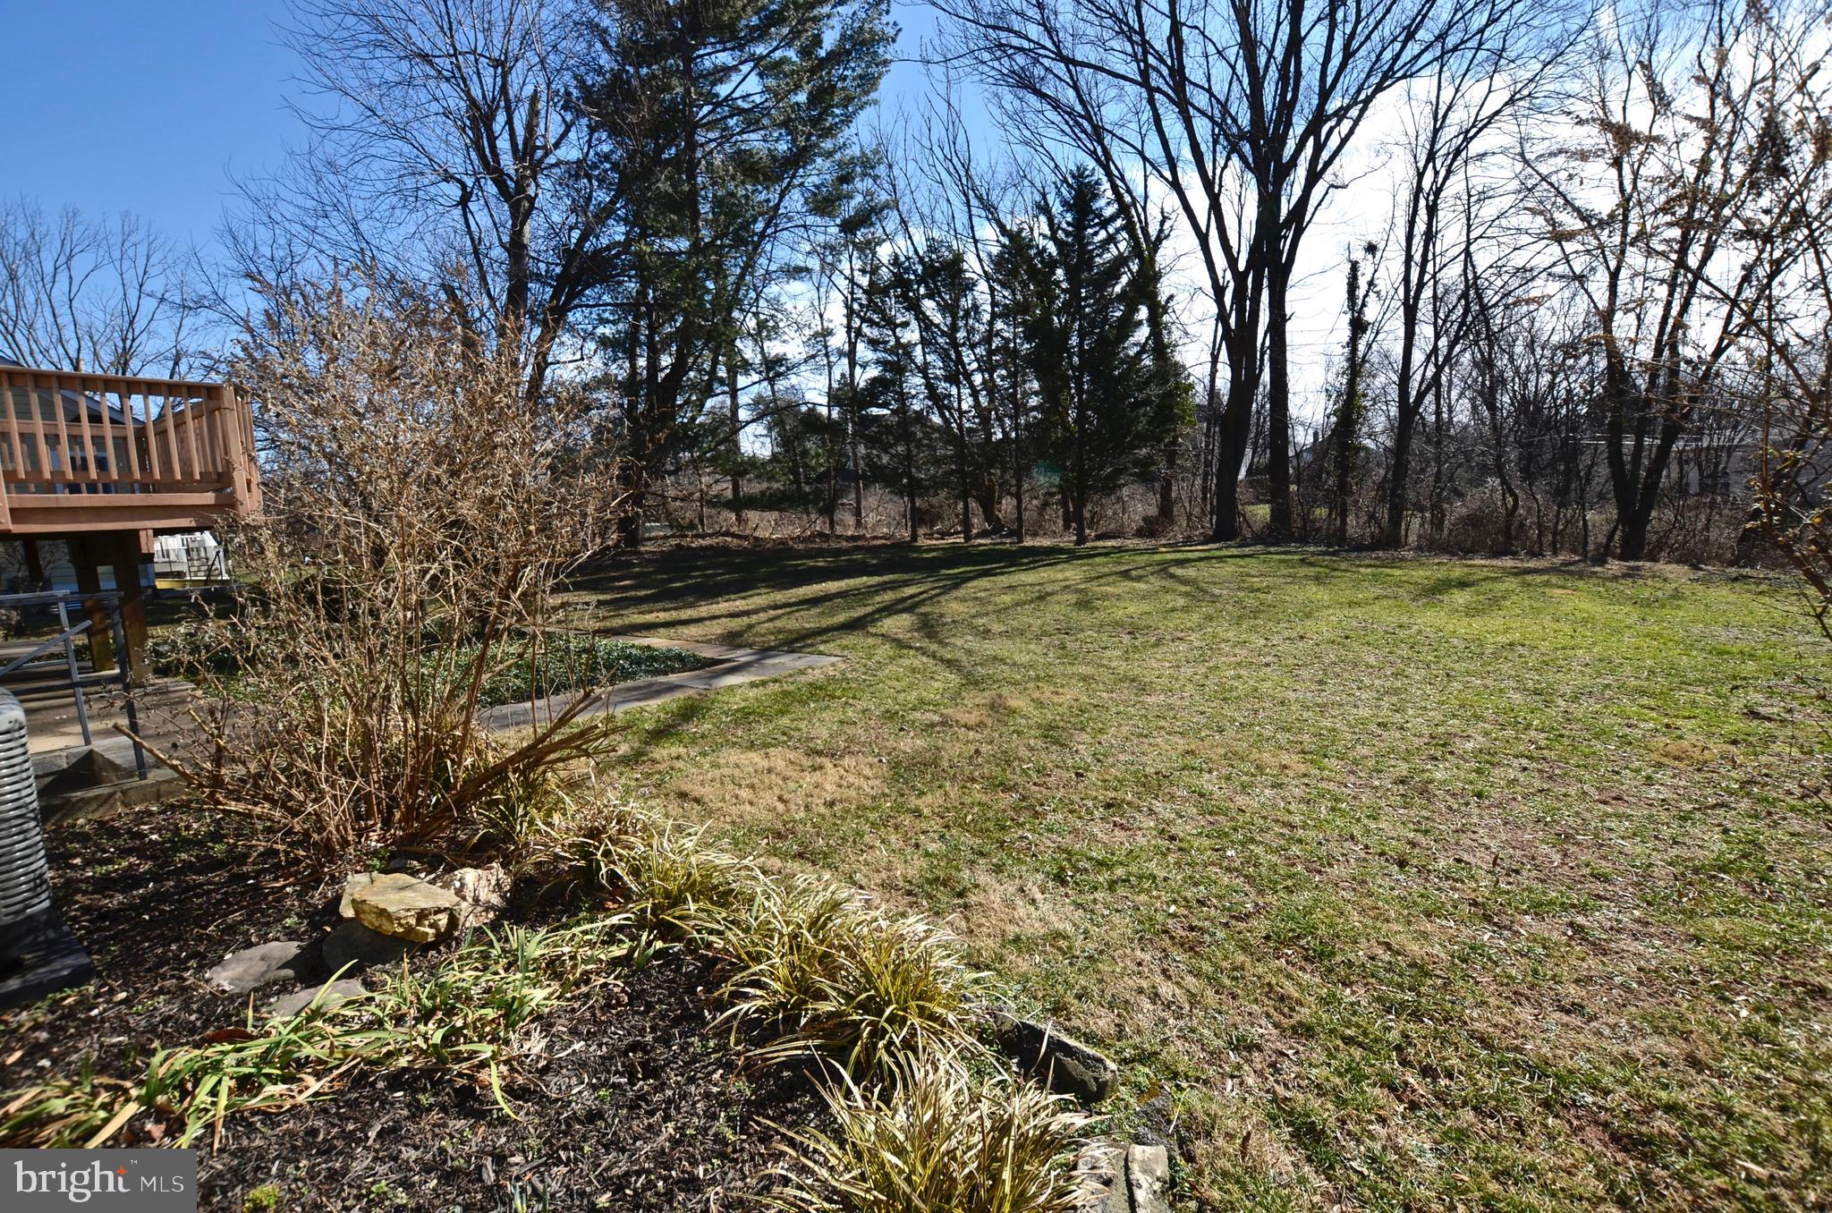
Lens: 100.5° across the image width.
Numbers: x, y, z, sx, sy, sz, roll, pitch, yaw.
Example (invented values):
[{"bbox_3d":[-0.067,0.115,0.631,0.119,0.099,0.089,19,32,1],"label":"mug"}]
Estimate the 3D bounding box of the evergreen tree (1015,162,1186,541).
[{"bbox_3d":[4.856,-6.420,20.028,4.390,9.560,4.210,0,9,0],"label":"evergreen tree"}]

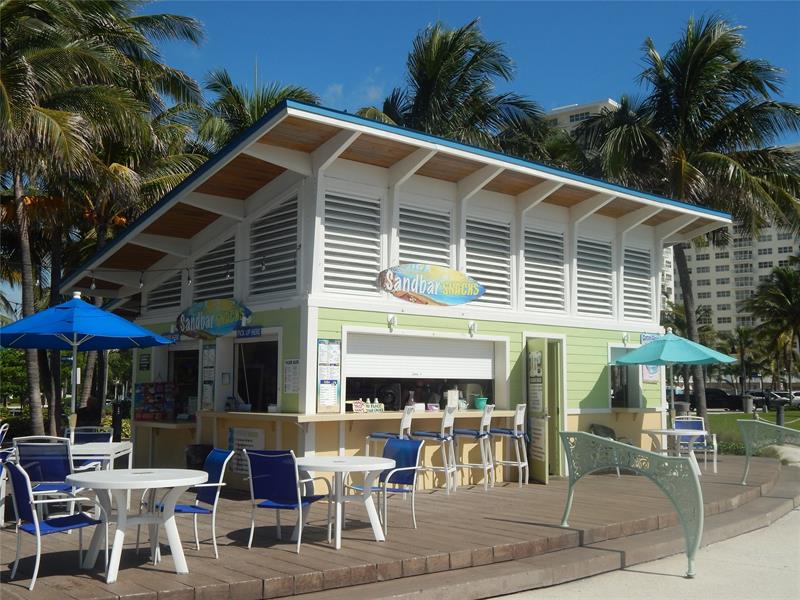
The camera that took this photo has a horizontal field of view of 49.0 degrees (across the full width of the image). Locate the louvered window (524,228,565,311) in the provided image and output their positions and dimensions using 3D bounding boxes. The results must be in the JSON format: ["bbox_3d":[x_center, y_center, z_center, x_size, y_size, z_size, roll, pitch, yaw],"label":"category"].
[{"bbox_3d":[2.337,-0.482,14.150,0.972,1.279,0.072,5,-7,-40],"label":"louvered window"}]

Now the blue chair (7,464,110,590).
[{"bbox_3d":[-2.568,1.617,6.482,0.746,0.861,0.560,6,-8,-45],"label":"blue chair"}]

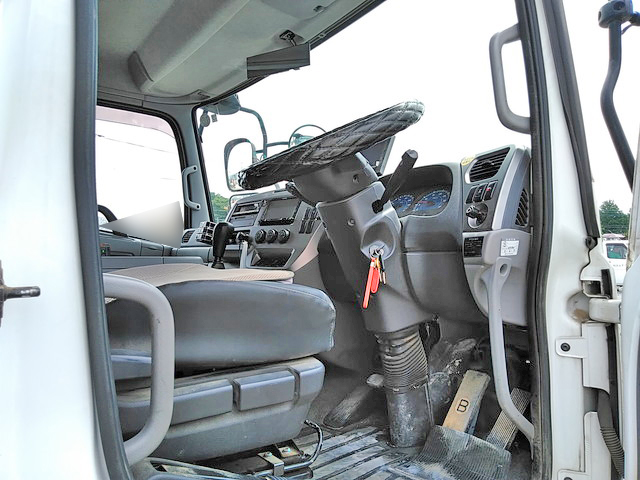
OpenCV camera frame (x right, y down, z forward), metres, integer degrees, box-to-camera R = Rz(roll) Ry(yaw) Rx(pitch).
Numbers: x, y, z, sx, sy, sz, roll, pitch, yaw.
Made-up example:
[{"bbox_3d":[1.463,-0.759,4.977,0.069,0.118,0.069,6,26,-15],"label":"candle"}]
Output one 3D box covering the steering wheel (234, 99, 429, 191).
[{"bbox_3d":[0.028,-0.211,1.181,0.460,0.085,0.460,-31,16,-31],"label":"steering wheel"}]

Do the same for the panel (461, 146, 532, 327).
[{"bbox_3d":[0.418,-0.006,1.150,0.140,0.390,0.180,1,-1,-20],"label":"panel"}]

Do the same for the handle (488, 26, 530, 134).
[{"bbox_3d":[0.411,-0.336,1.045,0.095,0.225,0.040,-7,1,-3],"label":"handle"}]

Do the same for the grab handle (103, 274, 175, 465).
[{"bbox_3d":[-0.227,0.156,0.605,0.040,0.228,0.100,-1,-2,45],"label":"grab handle"}]

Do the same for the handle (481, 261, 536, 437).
[{"bbox_3d":[0.395,0.228,1.040,0.100,0.375,0.070,1,-2,-34],"label":"handle"}]

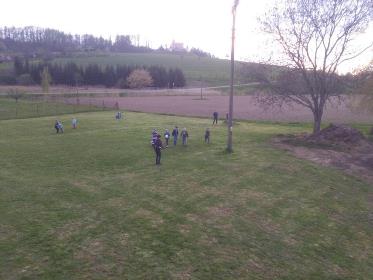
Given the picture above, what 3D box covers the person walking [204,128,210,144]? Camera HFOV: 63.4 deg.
[{"bbox_3d":[1.709,-0.288,24.800,0.420,1.320,0.420,6,10,30],"label":"person walking"}]

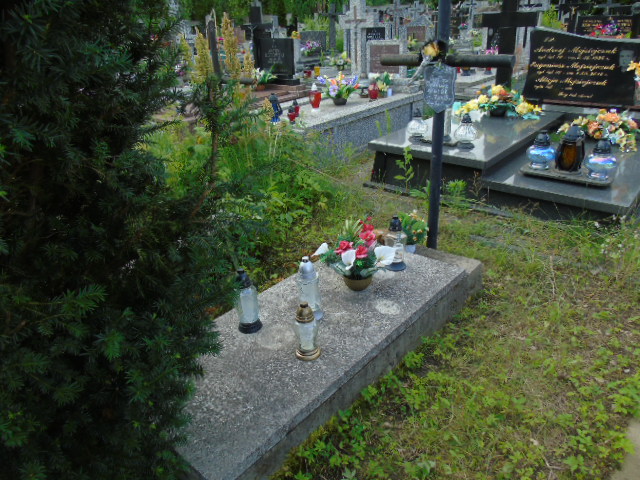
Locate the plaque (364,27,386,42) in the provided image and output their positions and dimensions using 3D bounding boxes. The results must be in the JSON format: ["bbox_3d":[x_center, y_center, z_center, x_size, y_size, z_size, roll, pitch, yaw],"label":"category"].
[{"bbox_3d":[1.125,-4.024,9.178,0.520,0.380,0.090,19,34,36],"label":"plaque"}]

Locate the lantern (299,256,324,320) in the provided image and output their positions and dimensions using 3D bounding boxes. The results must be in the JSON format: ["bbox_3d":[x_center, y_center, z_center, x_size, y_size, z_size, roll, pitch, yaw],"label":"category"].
[{"bbox_3d":[-0.039,0.202,1.999,0.108,0.284,0.108,-3,25,-1],"label":"lantern"}]

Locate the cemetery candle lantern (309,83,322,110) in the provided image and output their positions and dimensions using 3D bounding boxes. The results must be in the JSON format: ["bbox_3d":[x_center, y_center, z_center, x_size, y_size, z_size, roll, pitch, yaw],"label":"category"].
[{"bbox_3d":[-0.051,-1.595,5.155,0.140,0.285,0.140,-3,27,0],"label":"cemetery candle lantern"}]

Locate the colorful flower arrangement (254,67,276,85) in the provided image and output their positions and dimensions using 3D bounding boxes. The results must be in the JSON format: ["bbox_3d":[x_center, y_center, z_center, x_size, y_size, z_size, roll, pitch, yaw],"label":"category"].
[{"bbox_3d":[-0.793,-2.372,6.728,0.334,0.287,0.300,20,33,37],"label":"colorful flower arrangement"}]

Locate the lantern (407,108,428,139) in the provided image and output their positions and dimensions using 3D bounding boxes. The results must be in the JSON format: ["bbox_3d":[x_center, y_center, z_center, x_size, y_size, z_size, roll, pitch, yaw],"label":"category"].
[{"bbox_3d":[0.860,-1.030,4.048,0.172,0.238,0.172,19,33,38],"label":"lantern"}]

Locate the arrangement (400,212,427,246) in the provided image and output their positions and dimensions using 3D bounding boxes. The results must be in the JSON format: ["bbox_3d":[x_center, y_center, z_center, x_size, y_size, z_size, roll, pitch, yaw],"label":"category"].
[{"bbox_3d":[0.511,-0.056,2.526,0.155,0.226,0.145,19,33,38],"label":"arrangement"}]

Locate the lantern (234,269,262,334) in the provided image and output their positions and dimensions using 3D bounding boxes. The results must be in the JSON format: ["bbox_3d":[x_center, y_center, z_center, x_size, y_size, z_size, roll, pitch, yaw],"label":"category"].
[{"bbox_3d":[-0.328,0.264,2.008,0.110,0.305,0.110,-8,27,-10],"label":"lantern"}]

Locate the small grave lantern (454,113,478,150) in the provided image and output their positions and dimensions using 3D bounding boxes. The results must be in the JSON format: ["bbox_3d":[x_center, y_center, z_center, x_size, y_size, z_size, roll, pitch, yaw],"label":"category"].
[{"bbox_3d":[1.235,-0.902,3.856,0.185,0.265,0.185,6,28,16],"label":"small grave lantern"}]

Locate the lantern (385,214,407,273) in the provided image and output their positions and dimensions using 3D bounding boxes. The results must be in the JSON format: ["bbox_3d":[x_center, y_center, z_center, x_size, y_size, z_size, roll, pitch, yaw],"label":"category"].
[{"bbox_3d":[0.400,0.011,2.409,0.110,0.292,0.110,-2,26,1],"label":"lantern"}]

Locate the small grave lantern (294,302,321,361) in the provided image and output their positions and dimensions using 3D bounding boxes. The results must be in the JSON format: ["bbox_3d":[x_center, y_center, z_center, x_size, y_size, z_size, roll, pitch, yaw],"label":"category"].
[{"bbox_3d":[-0.049,0.349,1.814,0.099,0.230,0.099,-2,26,1],"label":"small grave lantern"}]

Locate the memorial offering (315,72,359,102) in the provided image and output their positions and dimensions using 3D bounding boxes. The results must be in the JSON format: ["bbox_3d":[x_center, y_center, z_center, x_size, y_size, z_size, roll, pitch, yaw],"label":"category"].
[{"bbox_3d":[0.195,-1.540,4.691,0.420,0.301,0.330,16,31,33],"label":"memorial offering"}]

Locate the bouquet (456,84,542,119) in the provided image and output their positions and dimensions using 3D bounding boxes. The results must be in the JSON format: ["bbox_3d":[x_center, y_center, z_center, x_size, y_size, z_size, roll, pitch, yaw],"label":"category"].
[{"bbox_3d":[1.927,-1.481,4.913,0.660,0.290,0.400,19,34,36],"label":"bouquet"}]

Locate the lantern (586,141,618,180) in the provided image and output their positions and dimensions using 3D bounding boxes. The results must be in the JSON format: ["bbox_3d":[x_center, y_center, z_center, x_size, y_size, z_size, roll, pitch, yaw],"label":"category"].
[{"bbox_3d":[1.986,-0.564,3.249,0.196,0.262,0.196,20,33,37],"label":"lantern"}]

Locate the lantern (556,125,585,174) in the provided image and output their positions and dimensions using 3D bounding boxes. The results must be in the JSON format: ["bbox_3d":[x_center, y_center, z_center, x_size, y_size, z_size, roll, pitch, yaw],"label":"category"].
[{"bbox_3d":[1.840,-0.666,3.384,0.171,0.335,0.171,20,33,37],"label":"lantern"}]

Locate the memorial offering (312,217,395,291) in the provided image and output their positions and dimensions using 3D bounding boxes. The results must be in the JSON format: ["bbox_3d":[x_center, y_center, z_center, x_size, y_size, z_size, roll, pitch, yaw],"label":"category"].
[{"bbox_3d":[0.170,0.102,2.296,0.370,0.290,0.290,0,27,5],"label":"memorial offering"}]

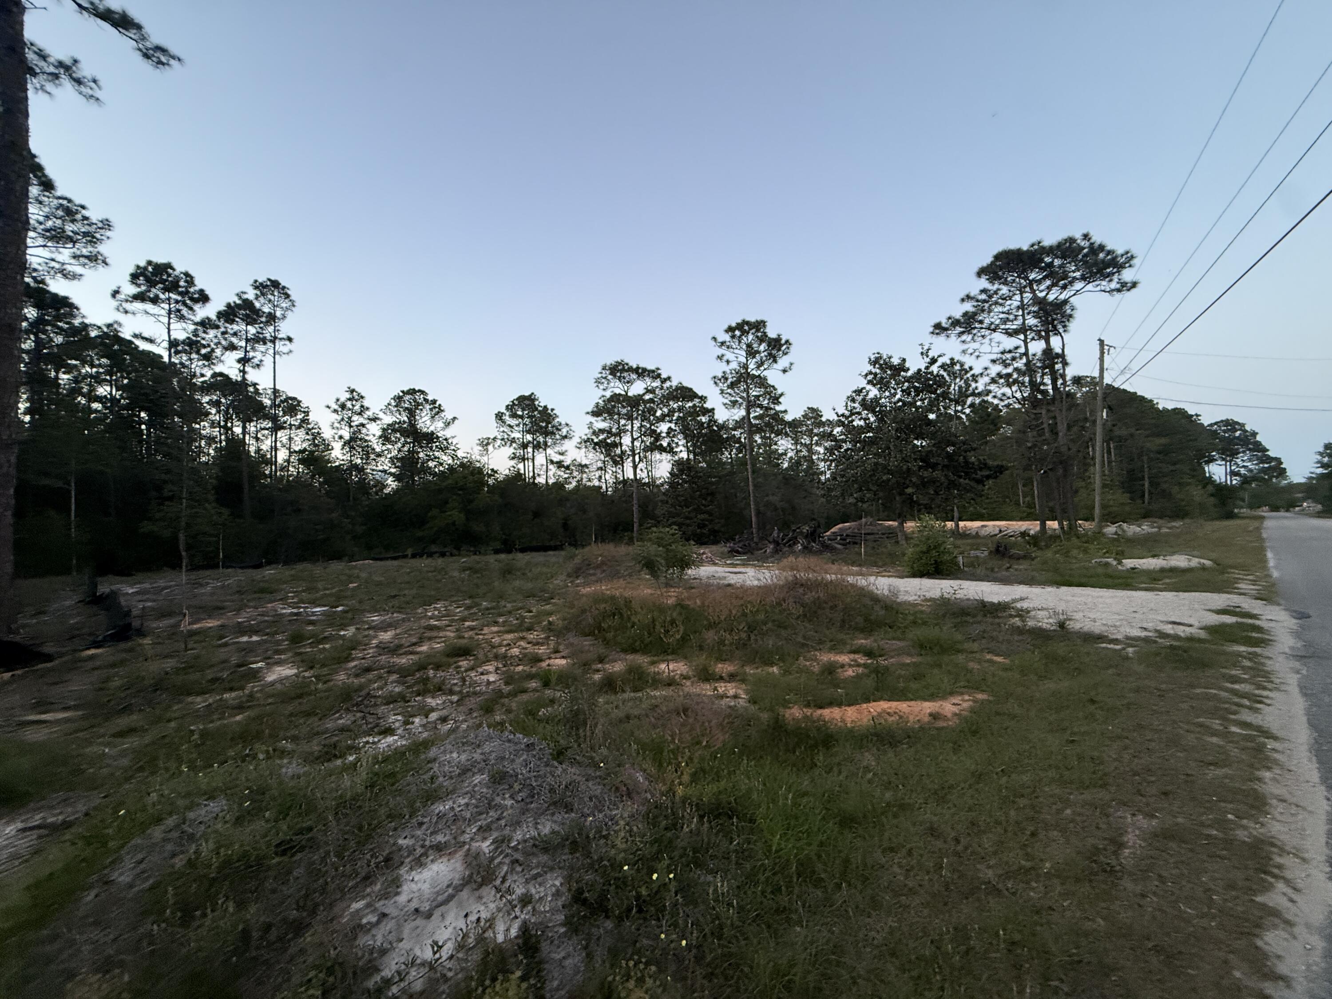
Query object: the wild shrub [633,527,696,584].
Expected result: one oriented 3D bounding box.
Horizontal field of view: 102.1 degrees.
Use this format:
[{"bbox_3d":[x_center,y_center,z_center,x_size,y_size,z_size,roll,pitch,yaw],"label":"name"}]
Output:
[{"bbox_3d":[-0.030,1.040,9.700,1.120,1.070,1.050,0,-1,0],"label":"wild shrub"}]

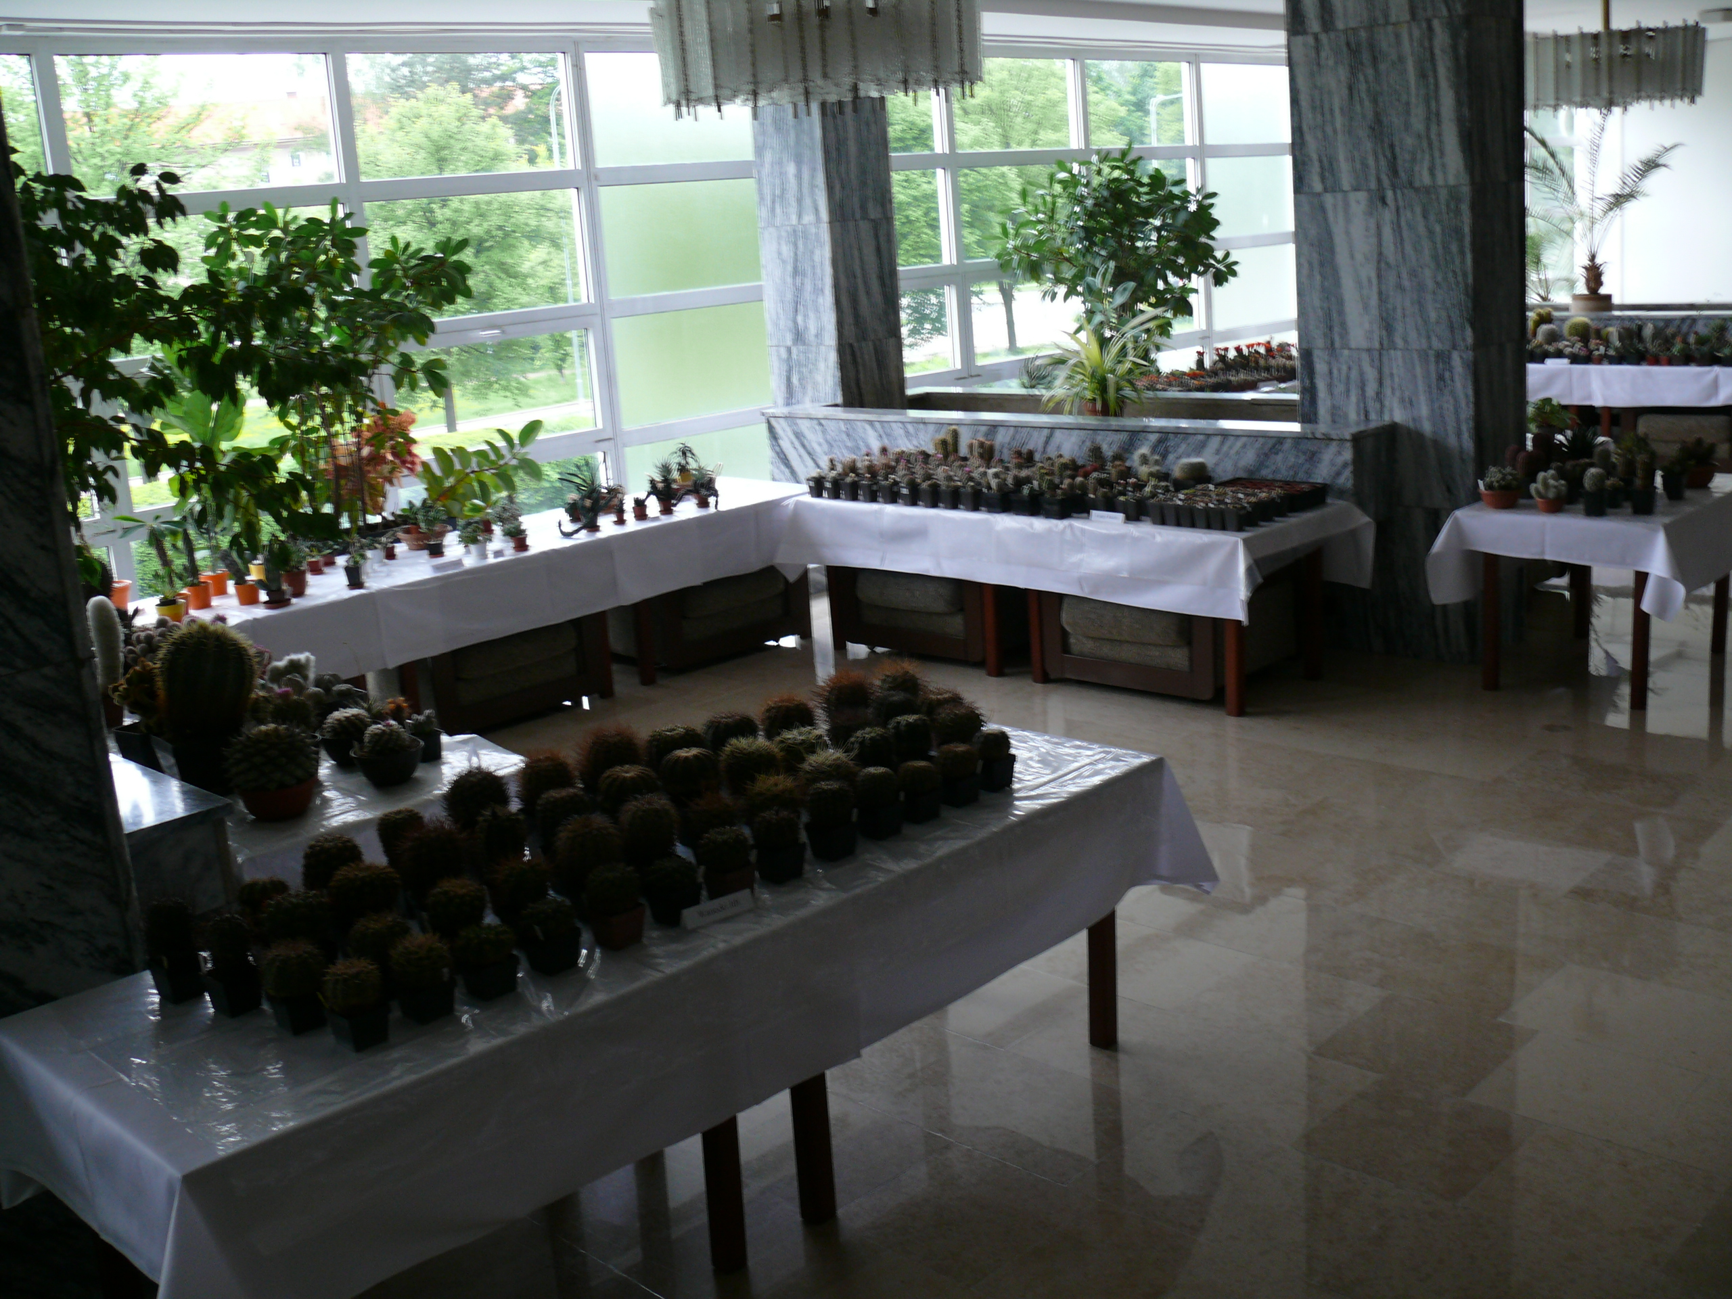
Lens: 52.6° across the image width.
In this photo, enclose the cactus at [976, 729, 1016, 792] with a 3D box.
[{"bbox_3d":[0.276,0.235,3.769,0.071,0.129,0.071,-17,19,-41],"label":"cactus"}]

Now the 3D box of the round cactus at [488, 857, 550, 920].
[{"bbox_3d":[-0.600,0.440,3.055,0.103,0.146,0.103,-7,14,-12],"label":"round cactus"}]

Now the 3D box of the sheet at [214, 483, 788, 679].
[{"bbox_3d":[-1.621,-0.274,7.261,0.827,0.314,3.363,10,20,44],"label":"sheet"}]

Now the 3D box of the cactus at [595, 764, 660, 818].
[{"bbox_3d":[-0.499,0.300,3.681,0.133,0.111,0.133,-4,13,1],"label":"cactus"}]

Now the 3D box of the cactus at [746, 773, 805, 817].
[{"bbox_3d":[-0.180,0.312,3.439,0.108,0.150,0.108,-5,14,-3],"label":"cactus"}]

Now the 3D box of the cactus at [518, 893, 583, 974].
[{"bbox_3d":[-0.540,0.481,2.981,0.102,0.116,0.102,10,20,44],"label":"cactus"}]

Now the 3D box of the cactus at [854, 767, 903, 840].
[{"bbox_3d":[0.028,0.308,3.460,0.084,0.139,0.084,-4,14,0],"label":"cactus"}]

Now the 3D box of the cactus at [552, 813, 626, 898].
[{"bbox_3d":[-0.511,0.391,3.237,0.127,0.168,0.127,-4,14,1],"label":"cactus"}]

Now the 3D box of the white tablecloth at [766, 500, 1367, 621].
[{"bbox_3d":[0.877,-0.505,7.899,2.626,0.375,0.944,10,19,44],"label":"white tablecloth"}]

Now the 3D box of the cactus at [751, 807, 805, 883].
[{"bbox_3d":[-0.168,0.372,3.350,0.087,0.133,0.087,-4,14,1],"label":"cactus"}]

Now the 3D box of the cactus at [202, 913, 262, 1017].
[{"bbox_3d":[-1.061,0.521,2.932,0.072,0.168,0.072,-17,19,-41],"label":"cactus"}]

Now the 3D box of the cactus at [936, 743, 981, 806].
[{"bbox_3d":[0.190,0.259,3.660,0.092,0.115,0.092,10,20,44],"label":"cactus"}]

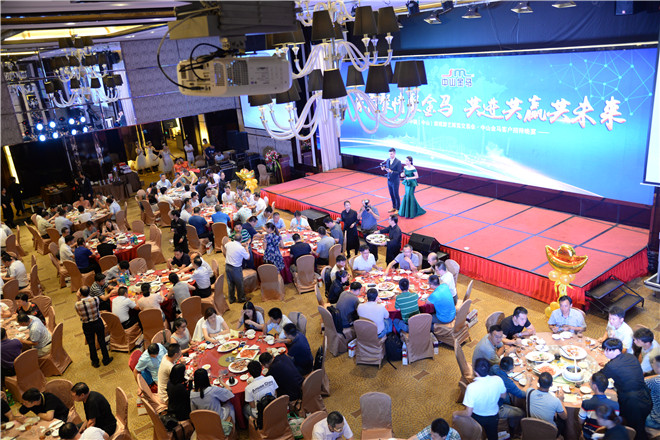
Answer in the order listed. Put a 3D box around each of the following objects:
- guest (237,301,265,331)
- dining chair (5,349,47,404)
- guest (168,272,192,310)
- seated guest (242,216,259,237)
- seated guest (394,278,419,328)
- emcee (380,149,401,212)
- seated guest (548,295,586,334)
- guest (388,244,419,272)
[{"bbox_3d":[-1.442,2.134,9.530,0.500,1.220,0.750,-2,19,8],"label":"guest"},{"bbox_3d":[-5.527,2.745,9.176,0.600,0.950,0.460,3,20,22],"label":"dining chair"},{"bbox_3d":[-3.306,1.711,11.175,0.800,1.250,0.500,10,24,39],"label":"guest"},{"bbox_3d":[-2.042,0.534,14.033,0.800,1.270,0.520,8,23,34],"label":"seated guest"},{"bbox_3d":[1.476,1.762,9.769,0.480,1.270,0.750,-8,19,-8],"label":"seated guest"},{"bbox_3d":[1.785,-1.105,14.914,0.560,1.900,0.460,9,23,36],"label":"emcee"},{"bbox_3d":[3.887,1.902,8.582,0.620,1.290,0.800,5,21,29],"label":"seated guest"},{"bbox_3d":[1.691,1.192,11.310,0.600,1.280,0.800,4,21,27],"label":"guest"}]

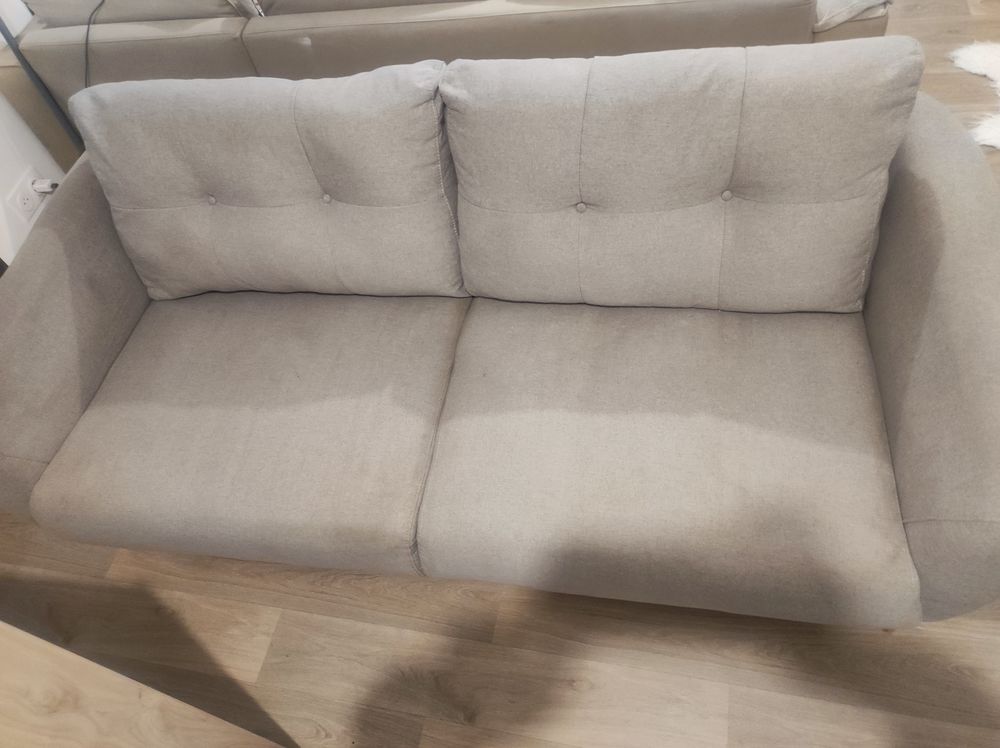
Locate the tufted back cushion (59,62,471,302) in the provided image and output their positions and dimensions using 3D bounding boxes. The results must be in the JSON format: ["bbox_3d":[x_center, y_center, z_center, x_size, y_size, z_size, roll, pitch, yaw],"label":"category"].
[{"bbox_3d":[-0.458,-0.405,1.586,0.775,0.475,0.175,2,40,12],"label":"tufted back cushion"}]

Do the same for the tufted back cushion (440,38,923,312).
[{"bbox_3d":[0.321,-0.374,1.417,0.790,0.480,0.175,2,40,12],"label":"tufted back cushion"}]

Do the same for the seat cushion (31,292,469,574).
[{"bbox_3d":[-0.487,0.070,1.578,0.800,0.165,0.650,2,53,12],"label":"seat cushion"}]

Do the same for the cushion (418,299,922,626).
[{"bbox_3d":[0.294,0.103,1.410,0.800,0.165,0.650,2,53,12],"label":"cushion"}]

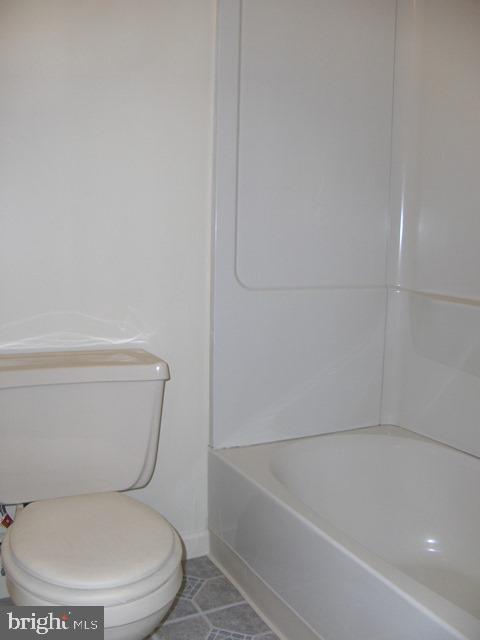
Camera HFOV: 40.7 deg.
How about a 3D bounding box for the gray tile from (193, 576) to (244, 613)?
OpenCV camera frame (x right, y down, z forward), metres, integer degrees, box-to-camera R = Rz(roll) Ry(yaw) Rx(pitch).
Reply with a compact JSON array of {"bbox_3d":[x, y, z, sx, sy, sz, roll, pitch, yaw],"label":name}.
[{"bbox_3d":[-0.073,0.794,1.866,0.145,0.010,0.153,-3,8,-26],"label":"gray tile"}]

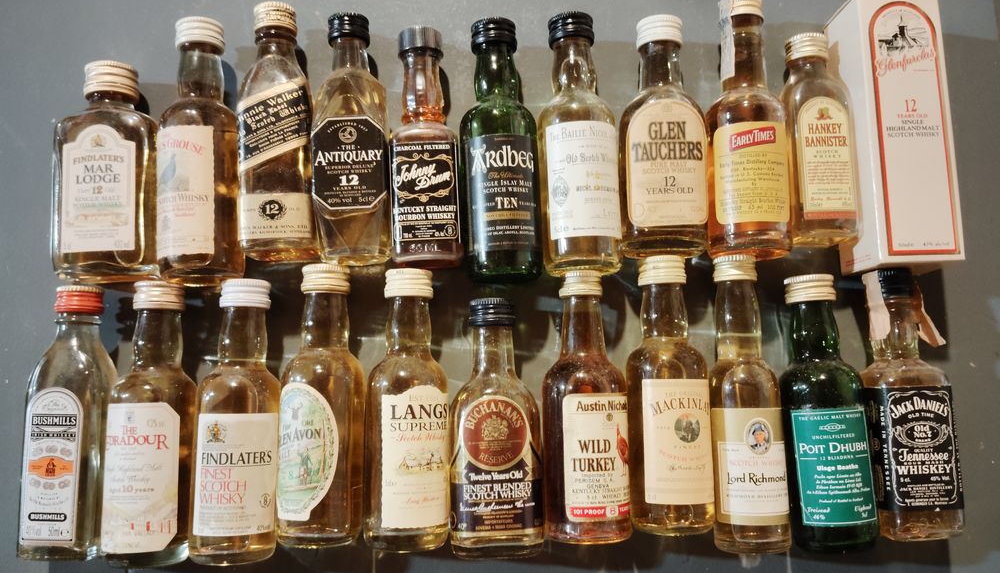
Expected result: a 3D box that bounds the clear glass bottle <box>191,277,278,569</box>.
[{"bbox_3d":[-0.111,0.056,0.345,0.033,0.033,0.116,3,82,-15],"label":"clear glass bottle"}]

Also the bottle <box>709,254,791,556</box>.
[{"bbox_3d":[0.106,0.049,0.348,0.032,0.032,0.123,-2,81,5],"label":"bottle"}]

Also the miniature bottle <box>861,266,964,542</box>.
[{"bbox_3d":[0.172,0.049,0.348,0.037,0.035,0.112,1,81,-2],"label":"miniature bottle"}]

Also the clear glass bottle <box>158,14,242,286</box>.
[{"bbox_3d":[-0.132,-0.060,0.357,0.034,0.034,0.117,-6,81,15],"label":"clear glass bottle"}]

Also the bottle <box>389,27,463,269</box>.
[{"bbox_3d":[-0.033,-0.062,0.362,0.031,0.031,0.105,-2,81,-2],"label":"bottle"}]

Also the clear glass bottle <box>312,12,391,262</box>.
[{"bbox_3d":[-0.067,-0.067,0.364,0.033,0.029,0.111,-2,82,-1],"label":"clear glass bottle"}]

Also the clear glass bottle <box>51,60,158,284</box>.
[{"bbox_3d":[-0.172,-0.050,0.358,0.044,0.027,0.097,-4,81,-2],"label":"clear glass bottle"}]

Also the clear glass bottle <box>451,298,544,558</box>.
[{"bbox_3d":[-0.002,0.059,0.347,0.038,0.030,0.106,-1,82,-1],"label":"clear glass bottle"}]

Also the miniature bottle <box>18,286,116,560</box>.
[{"bbox_3d":[-0.182,0.056,0.345,0.030,0.030,0.111,-1,82,-1],"label":"miniature bottle"}]

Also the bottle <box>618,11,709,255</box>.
[{"bbox_3d":[0.073,-0.068,0.366,0.037,0.029,0.107,0,82,-1],"label":"bottle"}]

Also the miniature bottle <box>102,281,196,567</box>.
[{"bbox_3d":[-0.147,0.056,0.343,0.034,0.034,0.115,0,82,-1],"label":"miniature bottle"}]

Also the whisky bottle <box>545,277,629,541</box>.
[{"bbox_3d":[0.036,0.050,0.344,0.035,0.035,0.111,3,80,-26],"label":"whisky bottle"}]

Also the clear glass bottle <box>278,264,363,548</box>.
[{"bbox_3d":[-0.074,0.049,0.342,0.034,0.034,0.115,-4,80,19],"label":"clear glass bottle"}]

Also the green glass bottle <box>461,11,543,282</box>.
[{"bbox_3d":[0.000,-0.061,0.362,0.034,0.034,0.117,-2,81,-5],"label":"green glass bottle"}]

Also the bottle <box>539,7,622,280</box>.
[{"bbox_3d":[0.035,-0.064,0.363,0.034,0.034,0.116,0,82,-16],"label":"bottle"}]

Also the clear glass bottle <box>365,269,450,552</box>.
[{"bbox_3d":[-0.038,0.051,0.343,0.034,0.034,0.115,5,80,-30],"label":"clear glass bottle"}]

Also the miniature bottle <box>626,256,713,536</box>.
[{"bbox_3d":[0.072,0.045,0.347,0.034,0.034,0.115,1,81,-9],"label":"miniature bottle"}]

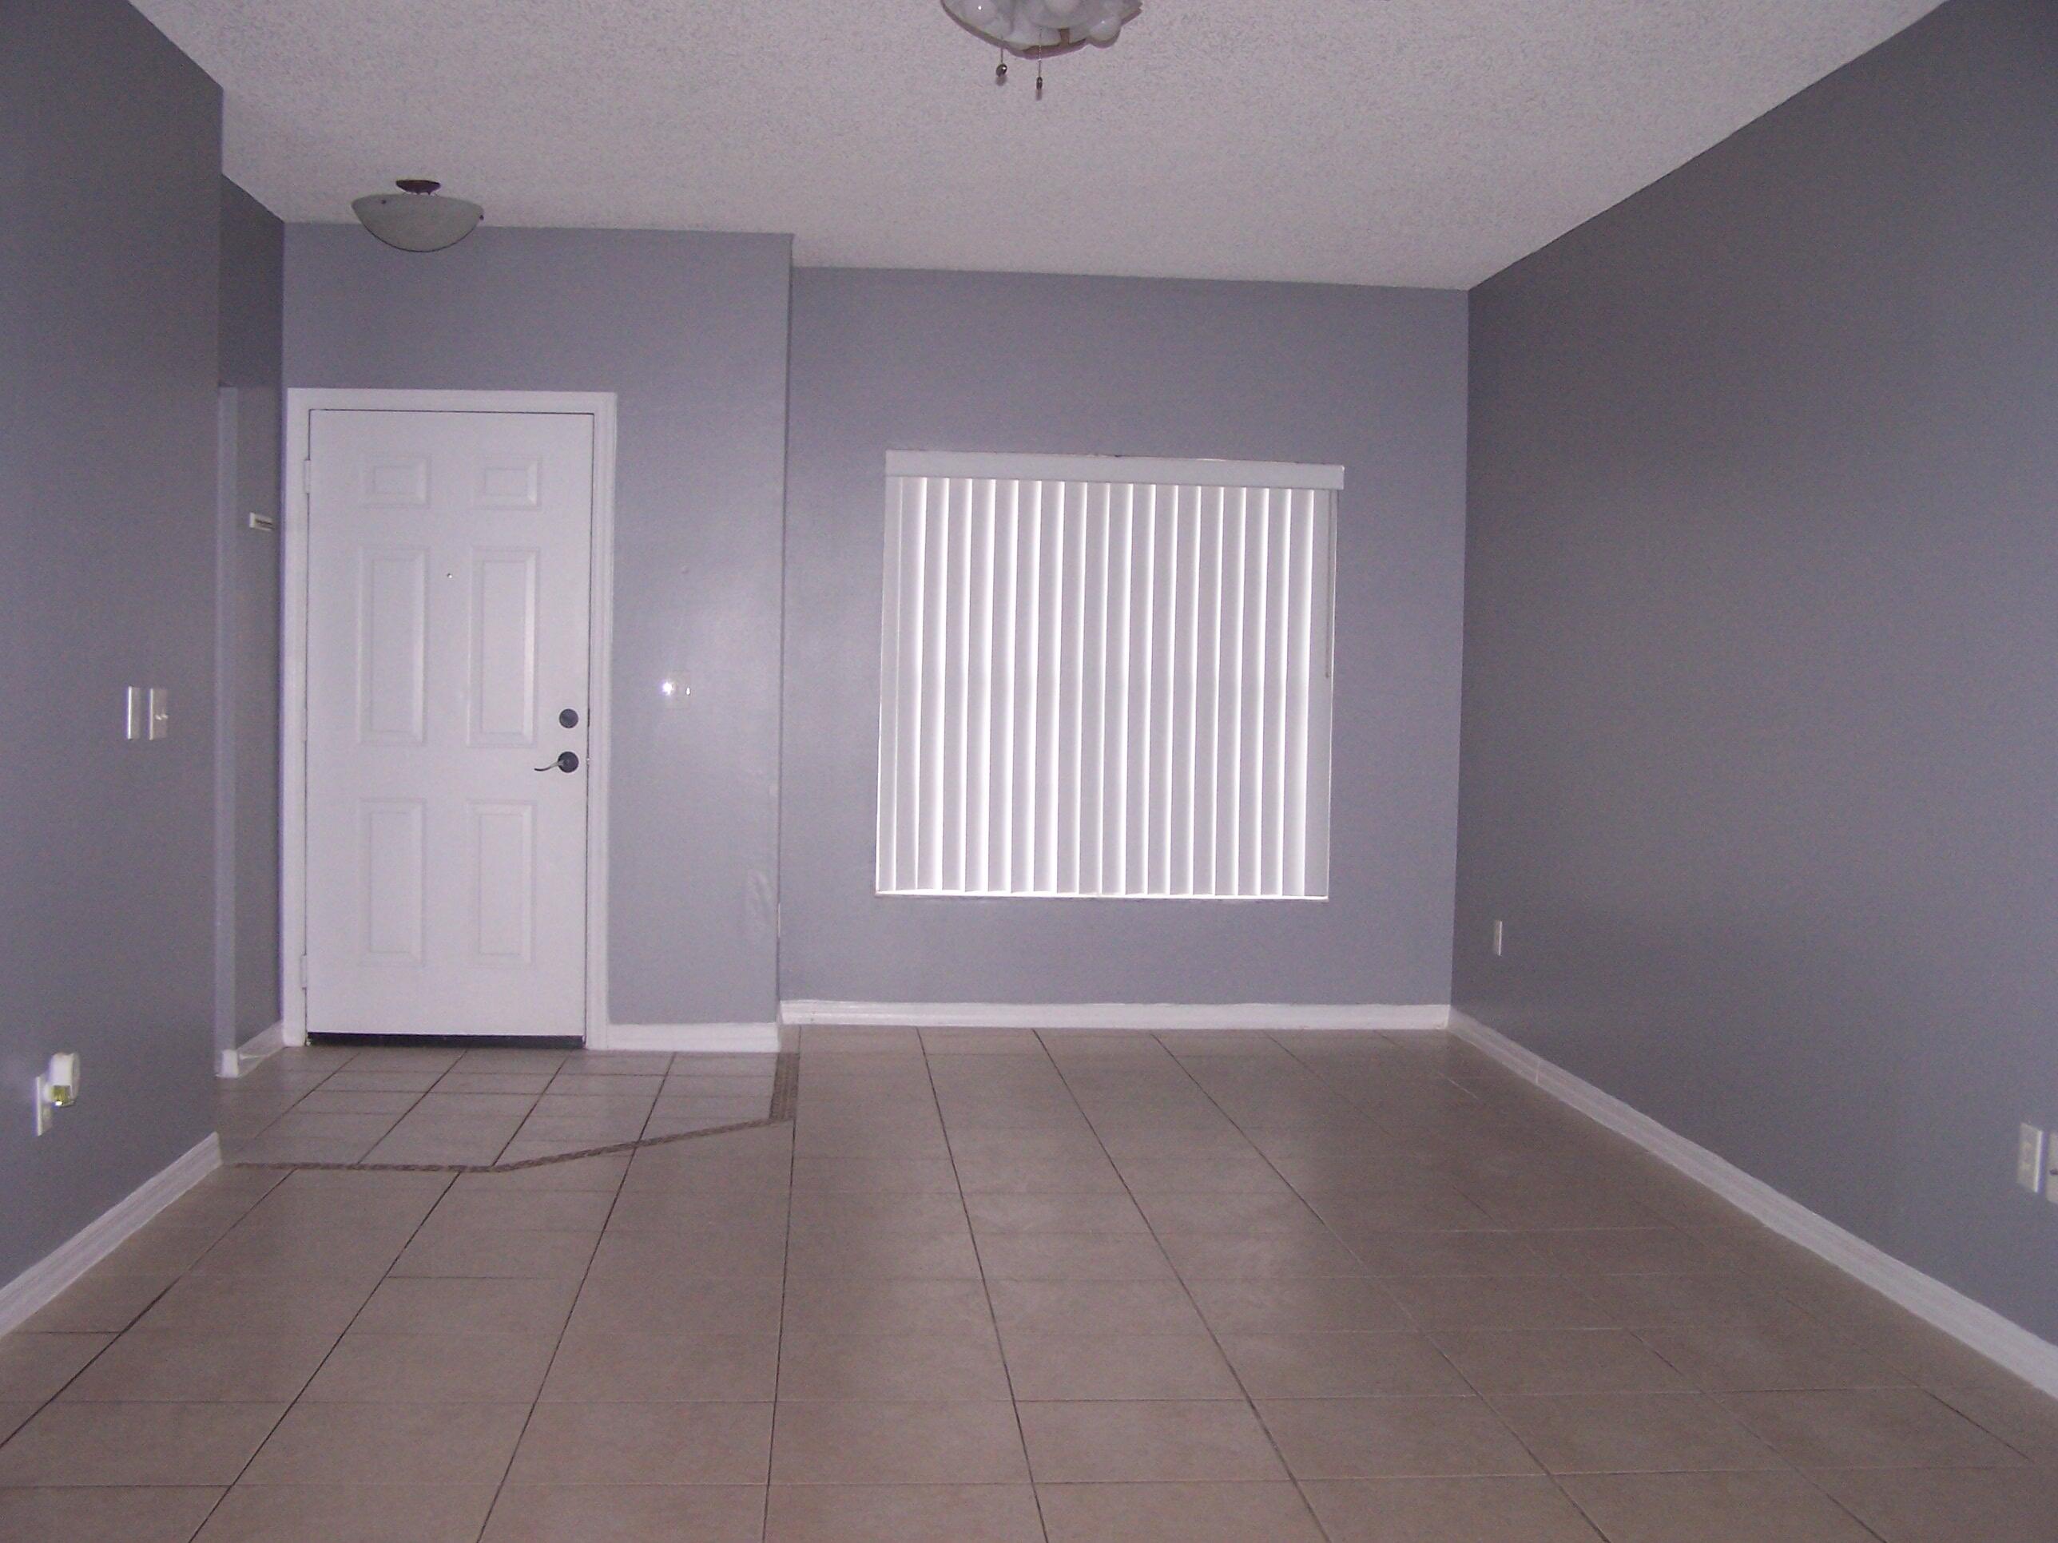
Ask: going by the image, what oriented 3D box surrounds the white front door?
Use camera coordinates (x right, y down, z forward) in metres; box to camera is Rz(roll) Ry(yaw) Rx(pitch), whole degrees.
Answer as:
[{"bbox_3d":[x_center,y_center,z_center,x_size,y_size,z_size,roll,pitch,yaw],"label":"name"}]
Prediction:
[{"bbox_3d":[-1.885,-0.144,7.367,0.905,2.040,0.045,1,3,-5],"label":"white front door"}]

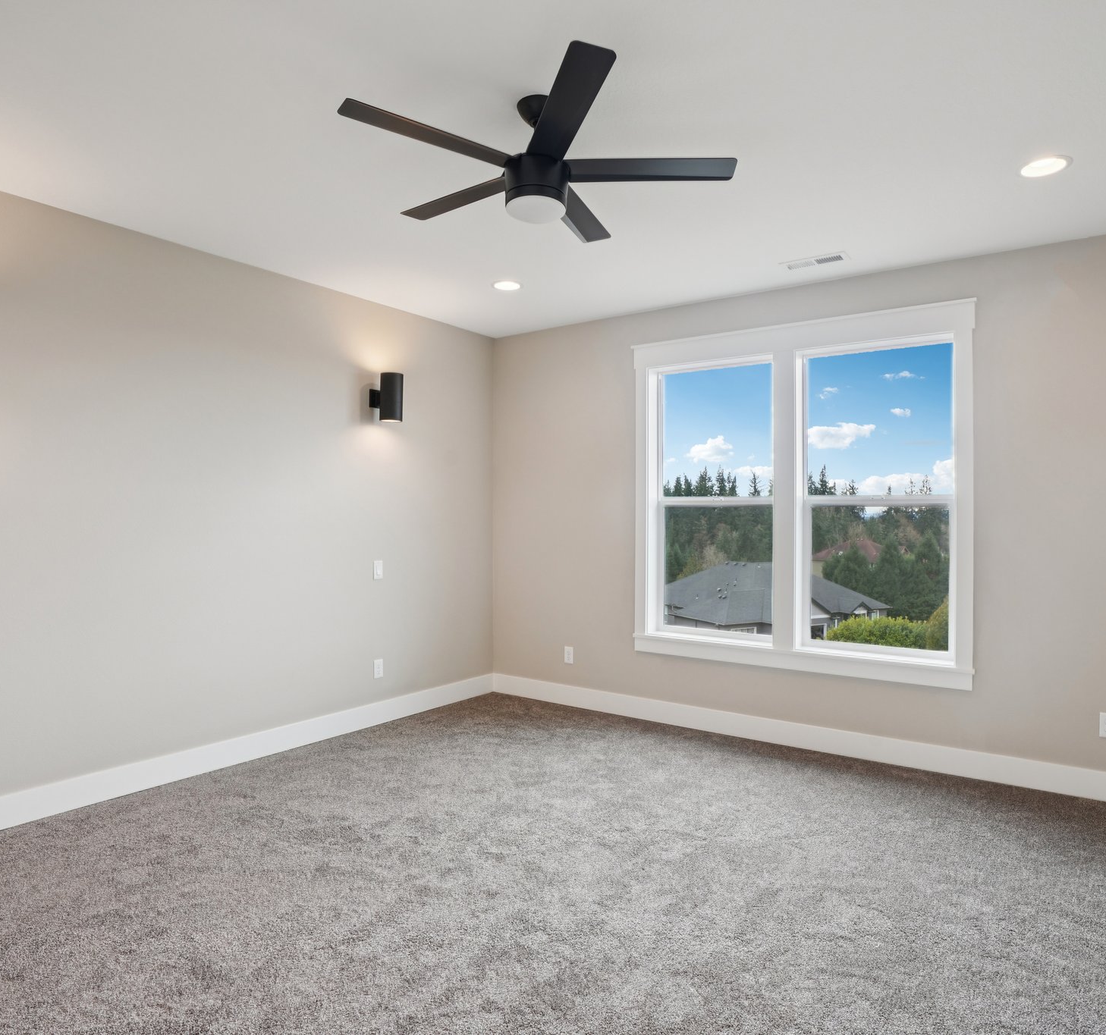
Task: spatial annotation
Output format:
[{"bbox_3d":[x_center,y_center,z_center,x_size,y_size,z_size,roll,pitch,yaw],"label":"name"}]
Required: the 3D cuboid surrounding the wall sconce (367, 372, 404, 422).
[{"bbox_3d":[-1.056,-0.762,4.422,0.214,0.304,0.136,0,0,39],"label":"wall sconce"}]

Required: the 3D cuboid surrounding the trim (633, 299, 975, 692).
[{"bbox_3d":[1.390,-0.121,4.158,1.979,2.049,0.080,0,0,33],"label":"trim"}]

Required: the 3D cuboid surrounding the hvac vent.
[{"bbox_3d":[1.411,-1.369,3.715,0.335,0.014,0.145,0,0,33],"label":"hvac vent"}]

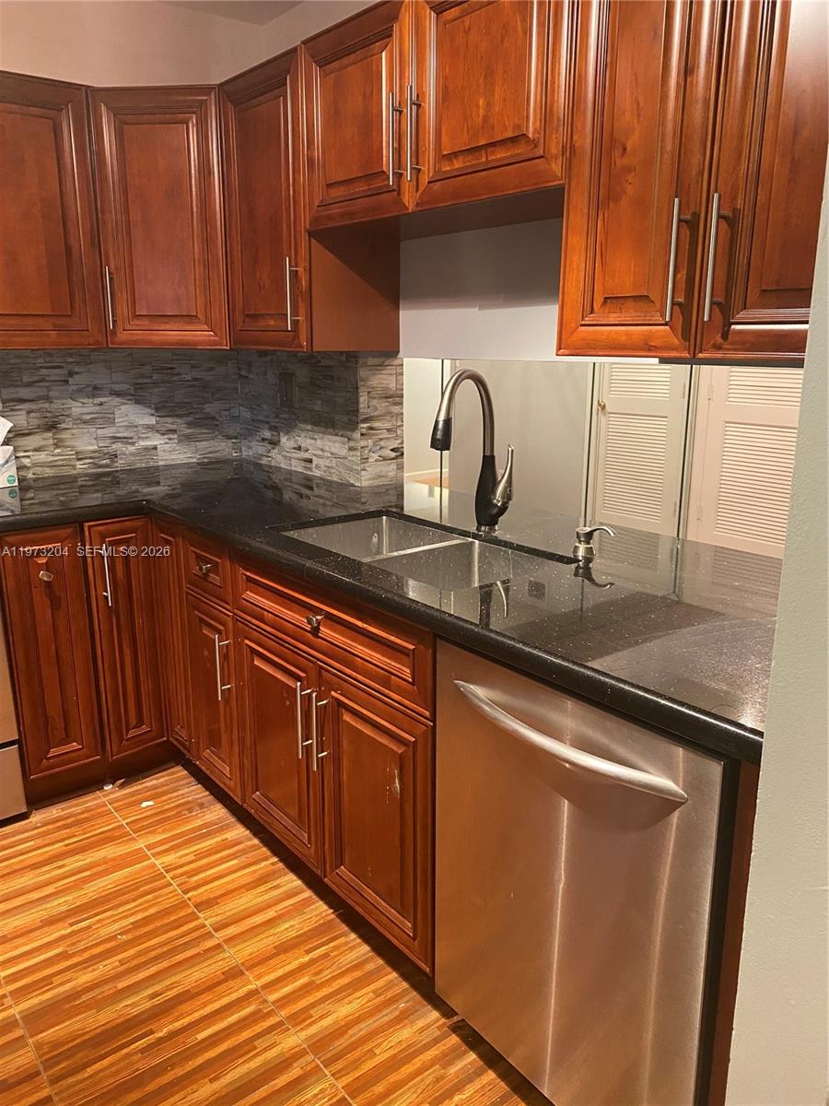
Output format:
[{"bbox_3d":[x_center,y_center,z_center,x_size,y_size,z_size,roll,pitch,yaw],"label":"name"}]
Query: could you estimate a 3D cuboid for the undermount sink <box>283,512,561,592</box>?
[{"bbox_3d":[-0.007,0.096,2.005,0.391,0.218,0.735,-11,18,-38],"label":"undermount sink"}]

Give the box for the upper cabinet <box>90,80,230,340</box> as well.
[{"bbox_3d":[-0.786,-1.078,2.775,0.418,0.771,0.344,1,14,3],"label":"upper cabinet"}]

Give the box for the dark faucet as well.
[{"bbox_3d":[0.145,-0.234,1.993,0.233,0.405,0.116,-13,19,-42],"label":"dark faucet"}]

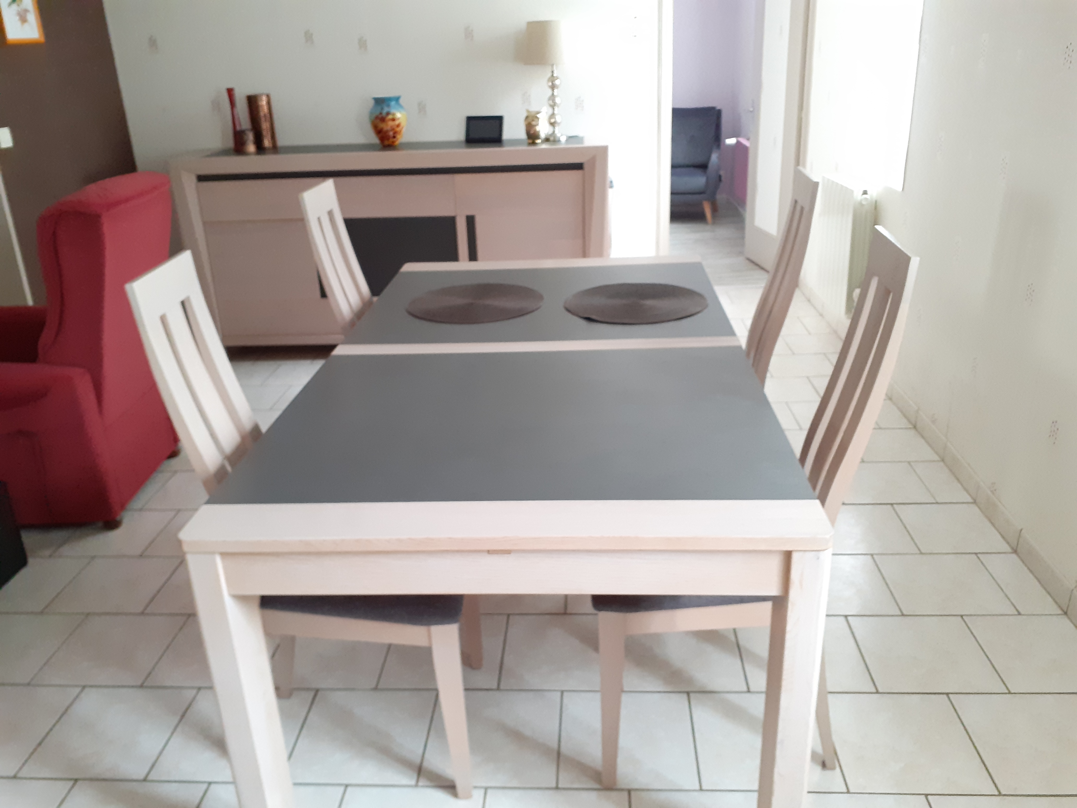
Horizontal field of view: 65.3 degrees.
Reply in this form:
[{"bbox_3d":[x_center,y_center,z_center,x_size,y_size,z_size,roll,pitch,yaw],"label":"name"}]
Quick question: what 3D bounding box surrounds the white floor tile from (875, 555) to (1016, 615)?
[{"bbox_3d":[1.137,0.510,2.365,0.297,0.010,0.284,-1,24,4],"label":"white floor tile"}]

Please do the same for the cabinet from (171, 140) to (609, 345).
[{"bbox_3d":[-0.680,-0.795,4.281,2.075,0.990,0.450,0,24,5],"label":"cabinet"}]

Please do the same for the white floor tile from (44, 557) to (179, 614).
[{"bbox_3d":[-1.272,0.548,2.538,0.297,0.010,0.284,-1,24,4],"label":"white floor tile"}]

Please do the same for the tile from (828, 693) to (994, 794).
[{"bbox_3d":[0.795,0.731,1.839,0.297,0.010,0.293,-1,23,4],"label":"tile"}]

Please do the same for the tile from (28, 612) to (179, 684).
[{"bbox_3d":[-1.143,0.662,2.264,0.297,0.010,0.284,-1,24,4],"label":"tile"}]

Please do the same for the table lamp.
[{"bbox_3d":[0.031,-1.502,3.926,0.201,0.527,0.201,0,24,5],"label":"table lamp"}]

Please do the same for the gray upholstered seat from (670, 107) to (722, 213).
[{"bbox_3d":[1.230,-2.130,7.424,0.760,0.910,0.780,3,24,14],"label":"gray upholstered seat"}]

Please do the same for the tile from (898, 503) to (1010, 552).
[{"bbox_3d":[1.305,0.391,2.618,0.297,0.010,0.284,-1,24,4],"label":"tile"}]

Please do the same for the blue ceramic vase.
[{"bbox_3d":[-0.730,-1.386,4.110,0.182,0.233,0.182,0,24,5],"label":"blue ceramic vase"}]

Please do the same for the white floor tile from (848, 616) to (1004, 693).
[{"bbox_3d":[0.962,0.614,2.098,0.297,0.010,0.293,-1,23,4],"label":"white floor tile"}]

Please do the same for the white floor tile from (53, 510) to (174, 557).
[{"bbox_3d":[-1.398,0.423,2.806,0.297,0.010,0.293,-1,23,4],"label":"white floor tile"}]

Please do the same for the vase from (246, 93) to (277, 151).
[{"bbox_3d":[-1.378,-1.407,4.191,0.120,0.260,0.120,-1,23,4],"label":"vase"}]

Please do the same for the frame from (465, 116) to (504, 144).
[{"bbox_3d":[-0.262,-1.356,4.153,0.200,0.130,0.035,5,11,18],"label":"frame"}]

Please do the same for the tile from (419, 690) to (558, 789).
[{"bbox_3d":[-0.102,0.746,1.902,0.297,0.010,0.293,-1,23,4],"label":"tile"}]

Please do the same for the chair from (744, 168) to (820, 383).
[{"bbox_3d":[0.491,-0.130,2.536,0.550,1.080,0.450,0,23,6],"label":"chair"}]

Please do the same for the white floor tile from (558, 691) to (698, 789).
[{"bbox_3d":[0.197,0.741,1.881,0.297,0.010,0.293,-1,23,4],"label":"white floor tile"}]

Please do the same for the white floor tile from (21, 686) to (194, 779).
[{"bbox_3d":[-1.005,0.777,1.990,0.297,0.010,0.284,-1,24,4],"label":"white floor tile"}]

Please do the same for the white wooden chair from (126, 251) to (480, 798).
[{"bbox_3d":[-0.418,0.245,1.756,0.540,1.100,0.445,-1,24,3],"label":"white wooden chair"}]

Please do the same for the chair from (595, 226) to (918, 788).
[{"bbox_3d":[0.364,0.222,1.724,0.540,1.100,0.445,0,24,6],"label":"chair"}]

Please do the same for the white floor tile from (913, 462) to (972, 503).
[{"bbox_3d":[1.384,0.265,2.883,0.123,0.010,0.293,-1,23,4],"label":"white floor tile"}]

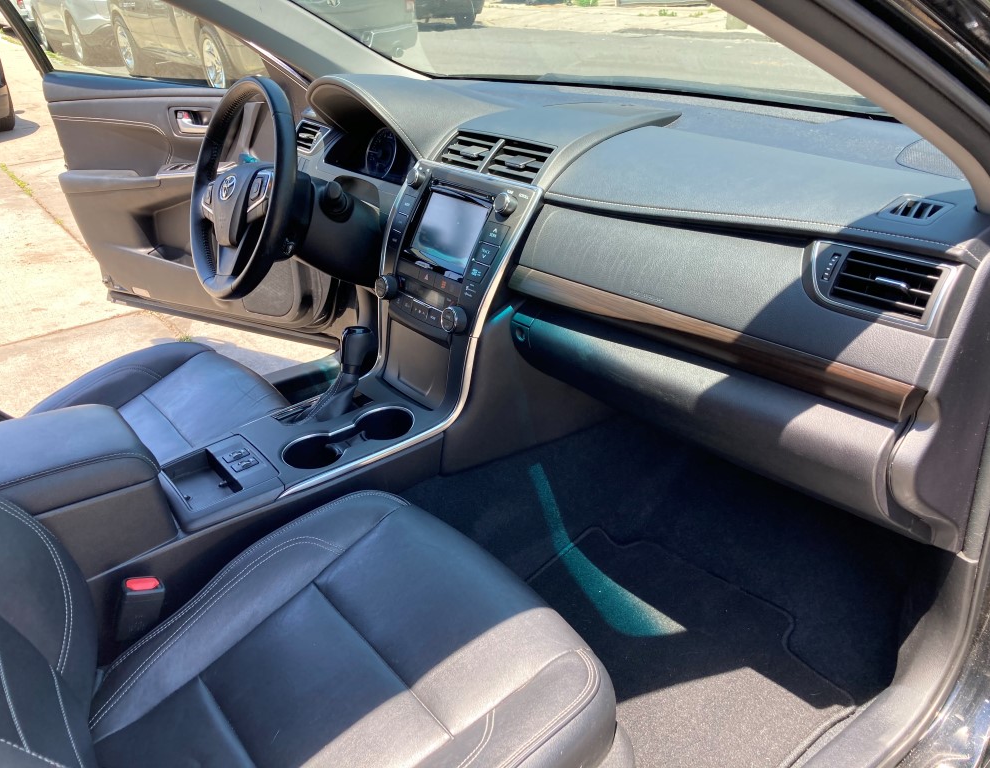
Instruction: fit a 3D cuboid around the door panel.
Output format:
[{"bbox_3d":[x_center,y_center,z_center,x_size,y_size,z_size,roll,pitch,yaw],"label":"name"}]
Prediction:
[{"bbox_3d":[-0.864,-0.482,2.295,1.010,0.670,0.120,12,30,27],"label":"door panel"}]

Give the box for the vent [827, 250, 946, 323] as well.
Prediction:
[{"bbox_3d":[0.390,-0.097,0.825,0.030,0.053,0.100,17,8,-43],"label":"vent"}]

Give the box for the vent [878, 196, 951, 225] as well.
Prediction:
[{"bbox_3d":[0.429,-0.177,0.846,0.075,0.018,0.065,-24,33,-37],"label":"vent"}]

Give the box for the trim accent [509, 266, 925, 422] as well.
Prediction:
[{"bbox_3d":[0.210,-0.064,0.980,0.040,0.039,0.562,-6,22,-42],"label":"trim accent"}]

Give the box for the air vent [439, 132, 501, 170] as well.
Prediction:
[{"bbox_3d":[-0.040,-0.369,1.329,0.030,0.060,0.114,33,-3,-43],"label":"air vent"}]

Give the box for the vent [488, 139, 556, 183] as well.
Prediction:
[{"bbox_3d":[0.035,-0.328,1.238,0.030,0.060,0.114,33,-3,-43],"label":"vent"}]

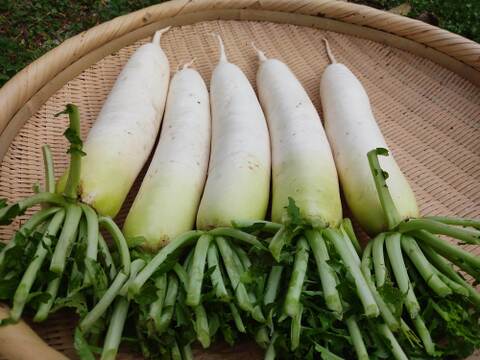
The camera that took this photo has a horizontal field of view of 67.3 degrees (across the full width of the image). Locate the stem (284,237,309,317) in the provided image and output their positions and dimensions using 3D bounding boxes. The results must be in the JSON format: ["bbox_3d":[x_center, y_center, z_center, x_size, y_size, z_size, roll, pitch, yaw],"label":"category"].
[{"bbox_3d":[0.056,0.091,0.345,0.011,0.011,0.075,8,57,9],"label":"stem"}]

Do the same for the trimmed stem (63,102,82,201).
[{"bbox_3d":[-0.188,-0.032,0.402,0.014,0.014,0.105,0,86,2],"label":"trimmed stem"}]

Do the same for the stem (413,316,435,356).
[{"bbox_3d":[0.158,0.129,0.314,0.011,0.011,0.044,-6,52,-3],"label":"stem"}]

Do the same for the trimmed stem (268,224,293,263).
[{"bbox_3d":[0.037,0.057,0.330,0.010,0.010,0.033,20,65,19],"label":"trimmed stem"}]

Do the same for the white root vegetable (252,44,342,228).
[{"bbox_3d":[0.068,-0.098,0.499,0.082,0.076,0.405,0,47,-2],"label":"white root vegetable"}]

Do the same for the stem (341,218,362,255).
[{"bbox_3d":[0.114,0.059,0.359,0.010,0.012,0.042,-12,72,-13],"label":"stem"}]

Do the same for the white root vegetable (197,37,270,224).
[{"bbox_3d":[-0.013,-0.088,0.480,0.087,0.077,0.359,-5,48,-2],"label":"white root vegetable"}]

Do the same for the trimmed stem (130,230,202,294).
[{"bbox_3d":[-0.065,0.069,0.319,0.076,0.011,0.012,-40,57,-20],"label":"trimmed stem"}]

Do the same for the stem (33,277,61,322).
[{"bbox_3d":[-0.169,0.102,0.324,0.012,0.012,0.047,9,68,6],"label":"stem"}]

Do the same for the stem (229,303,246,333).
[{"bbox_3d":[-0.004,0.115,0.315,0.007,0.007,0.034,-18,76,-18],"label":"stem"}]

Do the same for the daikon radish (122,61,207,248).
[{"bbox_3d":[-0.070,-0.052,0.435,0.070,0.069,0.302,1,47,3],"label":"daikon radish"}]

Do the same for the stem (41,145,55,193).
[{"bbox_3d":[-0.205,-0.012,0.387,0.009,0.009,0.066,-16,64,-13],"label":"stem"}]

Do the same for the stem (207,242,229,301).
[{"bbox_3d":[-0.020,0.082,0.327,0.011,0.013,0.051,-9,64,-11],"label":"stem"}]

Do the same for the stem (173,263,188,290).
[{"bbox_3d":[-0.053,0.086,0.321,0.007,0.007,0.028,-24,62,-20],"label":"stem"}]

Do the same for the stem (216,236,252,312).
[{"bbox_3d":[-0.006,0.090,0.348,0.011,0.011,0.076,-18,58,-13],"label":"stem"}]

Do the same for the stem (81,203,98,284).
[{"bbox_3d":[-0.155,0.065,0.367,0.010,0.015,0.082,-13,66,-8],"label":"stem"}]

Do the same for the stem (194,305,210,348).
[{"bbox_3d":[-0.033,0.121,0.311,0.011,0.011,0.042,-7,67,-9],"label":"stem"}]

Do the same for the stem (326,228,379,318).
[{"bbox_3d":[0.100,0.082,0.327,0.012,0.015,0.083,-14,56,-10],"label":"stem"}]

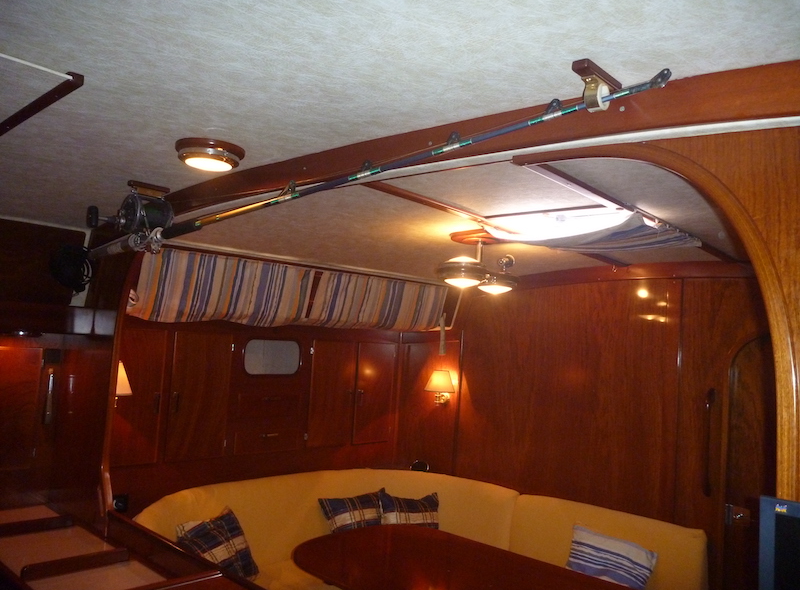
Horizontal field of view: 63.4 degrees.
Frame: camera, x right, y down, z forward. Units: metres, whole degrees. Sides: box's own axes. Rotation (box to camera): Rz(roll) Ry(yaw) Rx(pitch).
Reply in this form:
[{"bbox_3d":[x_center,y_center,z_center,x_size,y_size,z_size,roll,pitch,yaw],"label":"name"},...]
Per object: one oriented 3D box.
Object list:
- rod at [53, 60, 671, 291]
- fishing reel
[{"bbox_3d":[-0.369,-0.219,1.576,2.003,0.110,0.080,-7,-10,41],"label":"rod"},{"bbox_3d":[-0.787,-0.246,1.882,0.115,0.135,0.220,-7,-10,41],"label":"fishing reel"}]

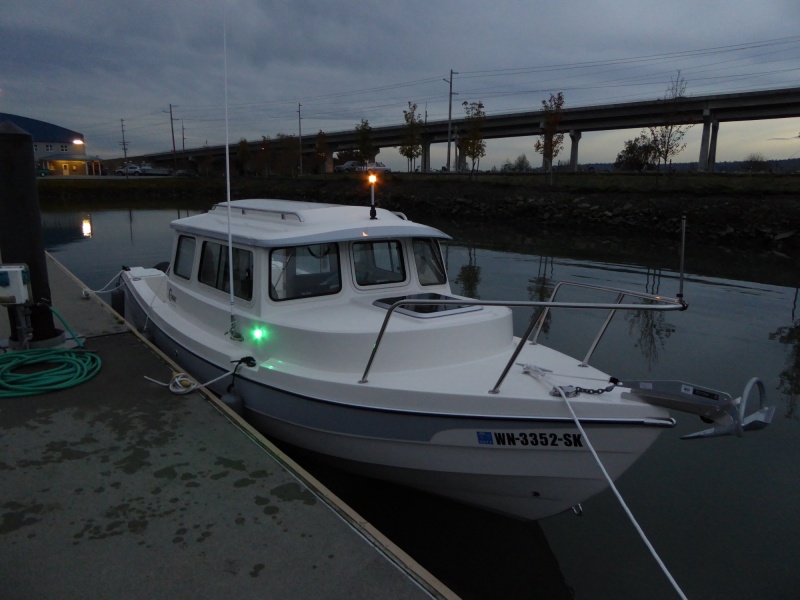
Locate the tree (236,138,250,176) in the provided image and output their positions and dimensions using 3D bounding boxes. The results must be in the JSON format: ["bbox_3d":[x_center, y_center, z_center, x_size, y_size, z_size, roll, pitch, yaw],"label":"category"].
[{"bbox_3d":[-16.338,-15.016,58.255,1.620,3.740,1.620,1,13,0],"label":"tree"}]

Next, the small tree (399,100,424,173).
[{"bbox_3d":[0.604,-9.622,33.649,1.520,4.480,1.520,1,13,0],"label":"small tree"}]

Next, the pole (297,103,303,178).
[{"bbox_3d":[-16.957,-27.212,94.357,1.000,12.110,0.500,-2,13,-10],"label":"pole"}]

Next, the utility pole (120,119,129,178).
[{"bbox_3d":[-48.439,-26.608,97.647,1.500,10.200,0.400,-5,14,-25],"label":"utility pole"}]

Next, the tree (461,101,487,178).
[{"bbox_3d":[3.796,-8.380,29.263,1.410,4.070,1.410,1,13,0],"label":"tree"}]

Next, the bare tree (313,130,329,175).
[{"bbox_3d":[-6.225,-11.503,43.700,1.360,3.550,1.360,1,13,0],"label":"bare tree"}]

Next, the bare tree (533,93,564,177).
[{"bbox_3d":[6.694,-7.248,24.852,1.460,3.870,1.460,1,13,0],"label":"bare tree"}]

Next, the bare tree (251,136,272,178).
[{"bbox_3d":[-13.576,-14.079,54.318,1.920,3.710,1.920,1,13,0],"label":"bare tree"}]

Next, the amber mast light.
[{"bbox_3d":[-0.214,-0.813,4.400,0.060,0.365,0.060,-8,15,-34],"label":"amber mast light"}]

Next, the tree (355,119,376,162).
[{"bbox_3d":[-2.366,-10.407,38.139,1.570,3.960,1.570,1,13,0],"label":"tree"}]

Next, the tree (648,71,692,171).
[{"bbox_3d":[10.056,-6.348,20.595,1.720,4.070,1.720,1,13,0],"label":"tree"}]

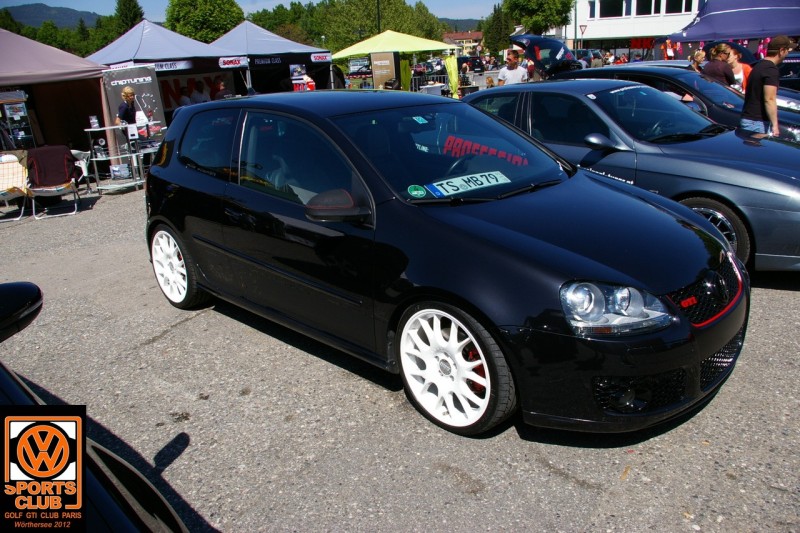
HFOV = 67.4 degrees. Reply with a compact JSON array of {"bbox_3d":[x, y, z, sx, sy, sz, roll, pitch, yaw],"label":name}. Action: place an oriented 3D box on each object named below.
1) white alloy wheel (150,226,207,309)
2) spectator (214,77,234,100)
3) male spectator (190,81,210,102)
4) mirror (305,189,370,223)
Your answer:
[{"bbox_3d":[-1.576,-0.025,4.362,0.635,0.635,0.230,13,23,43],"label":"white alloy wheel"},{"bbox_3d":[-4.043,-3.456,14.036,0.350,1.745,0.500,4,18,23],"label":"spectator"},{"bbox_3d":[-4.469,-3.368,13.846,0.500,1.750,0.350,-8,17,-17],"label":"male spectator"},{"bbox_3d":[-0.302,-0.291,2.857,0.150,0.155,0.260,13,24,42],"label":"mirror"}]

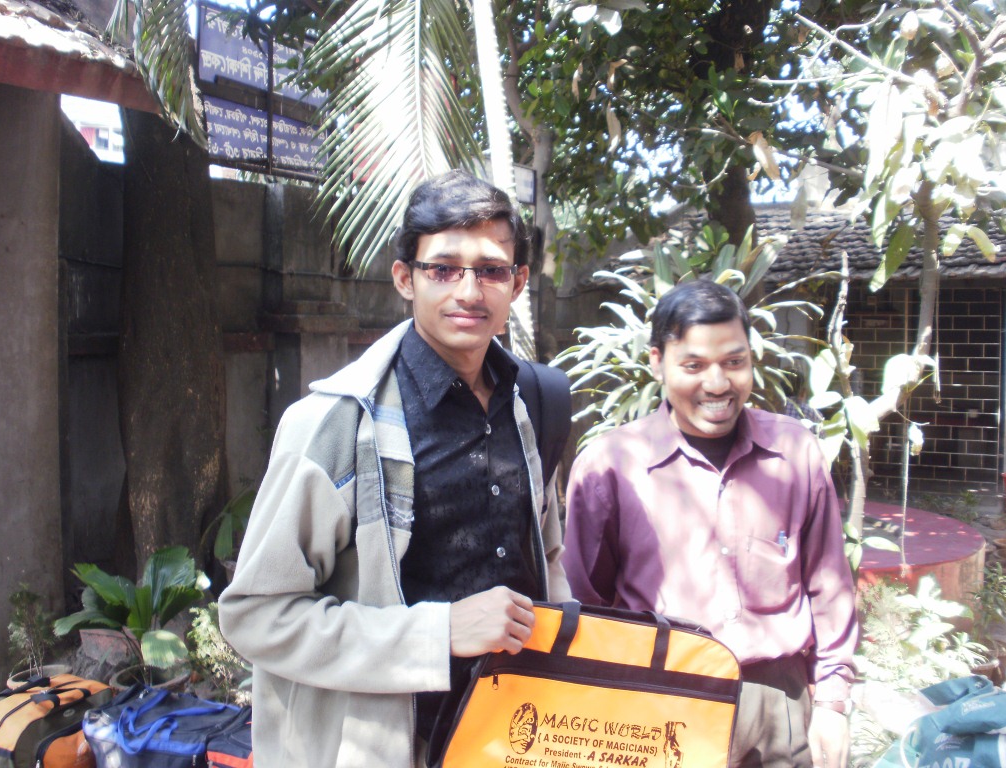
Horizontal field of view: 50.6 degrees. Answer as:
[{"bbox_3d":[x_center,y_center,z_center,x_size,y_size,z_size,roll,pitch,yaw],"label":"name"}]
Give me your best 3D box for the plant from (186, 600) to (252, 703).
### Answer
[{"bbox_3d":[-1.007,0.974,3.850,0.280,0.380,0.270,0,3,0],"label":"plant"}]

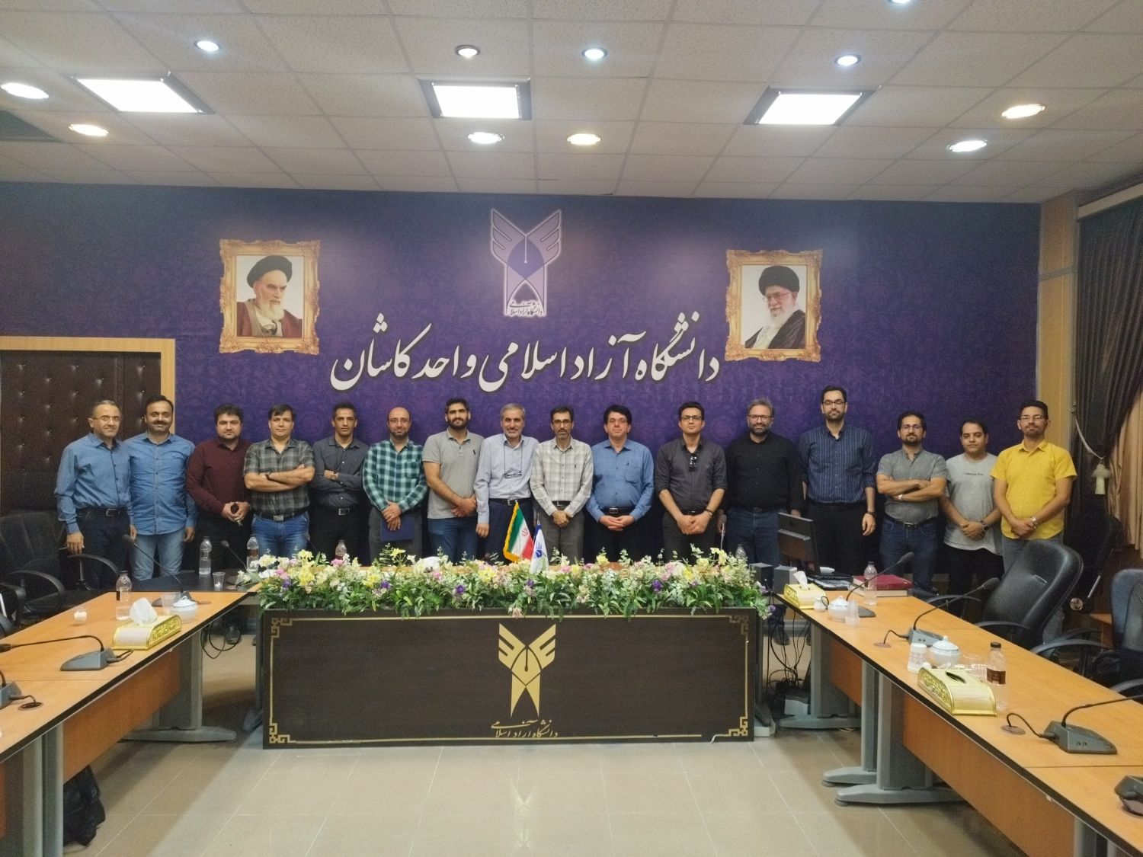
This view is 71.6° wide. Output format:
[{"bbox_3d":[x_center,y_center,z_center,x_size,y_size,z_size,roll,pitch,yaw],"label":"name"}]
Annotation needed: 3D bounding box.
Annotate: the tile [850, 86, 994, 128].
[{"bbox_3d":[1.897,-1.770,4.351,0.600,0.020,0.600,1,1,-2],"label":"tile"}]

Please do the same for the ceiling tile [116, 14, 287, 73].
[{"bbox_3d":[-1.690,-1.791,3.667,0.600,0.020,0.600,1,1,-2],"label":"ceiling tile"}]

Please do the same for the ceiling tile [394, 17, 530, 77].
[{"bbox_3d":[-0.482,-1.760,3.653,0.595,0.020,0.590,1,1,-2],"label":"ceiling tile"}]

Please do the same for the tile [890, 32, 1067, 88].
[{"bbox_3d":[1.936,-1.784,3.820,0.600,0.020,0.600,0,1,-2],"label":"tile"}]

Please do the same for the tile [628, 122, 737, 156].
[{"bbox_3d":[0.669,-1.775,4.847,0.595,0.020,0.590,1,1,-2],"label":"tile"}]

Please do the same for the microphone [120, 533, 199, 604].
[{"bbox_3d":[-2.083,0.710,4.003,0.373,0.353,0.130,1,1,-2],"label":"microphone"}]

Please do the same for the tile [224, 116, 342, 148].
[{"bbox_3d":[-1.726,-1.829,4.865,0.600,0.020,0.600,1,2,-2],"label":"tile"}]

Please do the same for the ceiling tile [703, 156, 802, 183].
[{"bbox_3d":[1.244,-1.783,5.444,0.595,0.020,0.590,1,1,-2],"label":"ceiling tile"}]

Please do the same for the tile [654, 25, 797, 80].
[{"bbox_3d":[0.722,-1.794,3.786,0.600,0.020,0.600,0,1,-2],"label":"tile"}]

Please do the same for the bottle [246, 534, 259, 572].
[{"bbox_3d":[-1.876,0.734,4.696,0.066,0.225,0.066,0,1,-2],"label":"bottle"}]

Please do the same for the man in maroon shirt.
[{"bbox_3d":[-2.607,0.697,5.891,0.530,1.746,0.340,0,1,-18],"label":"man in maroon shirt"}]

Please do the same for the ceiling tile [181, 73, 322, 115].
[{"bbox_3d":[-1.684,-1.784,4.197,0.595,0.020,0.590,1,1,-2],"label":"ceiling tile"}]

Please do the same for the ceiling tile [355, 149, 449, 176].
[{"bbox_3d":[-1.141,-1.842,5.484,0.600,0.020,0.600,1,2,-2],"label":"ceiling tile"}]

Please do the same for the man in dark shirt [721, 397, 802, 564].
[{"bbox_3d":[1.392,0.691,5.801,0.570,1.845,0.310,1,1,9],"label":"man in dark shirt"}]

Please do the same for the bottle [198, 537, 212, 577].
[{"bbox_3d":[-2.112,0.733,4.594,0.068,0.225,0.068,0,1,-2],"label":"bottle"}]

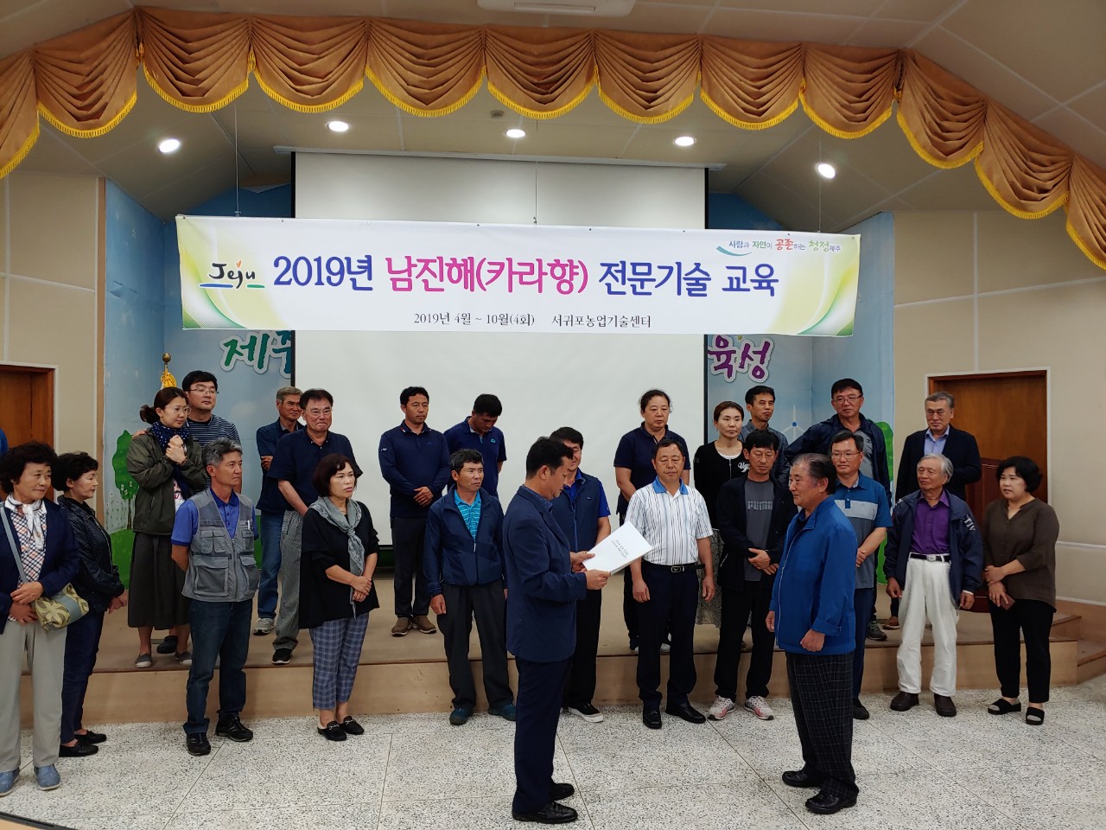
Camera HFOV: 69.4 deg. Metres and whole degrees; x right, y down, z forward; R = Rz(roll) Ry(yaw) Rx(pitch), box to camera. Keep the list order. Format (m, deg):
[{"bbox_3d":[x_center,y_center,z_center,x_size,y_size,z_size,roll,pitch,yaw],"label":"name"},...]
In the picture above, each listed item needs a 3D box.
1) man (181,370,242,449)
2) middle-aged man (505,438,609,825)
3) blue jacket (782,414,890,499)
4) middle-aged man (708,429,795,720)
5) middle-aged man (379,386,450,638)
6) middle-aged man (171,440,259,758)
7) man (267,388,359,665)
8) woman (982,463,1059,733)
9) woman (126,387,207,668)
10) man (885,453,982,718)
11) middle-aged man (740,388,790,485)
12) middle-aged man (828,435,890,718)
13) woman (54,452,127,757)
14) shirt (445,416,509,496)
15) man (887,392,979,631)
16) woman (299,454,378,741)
[{"bbox_3d":[-2.338,0.601,5.156,0.660,1.780,0.420,1,-2,-20],"label":"man"},{"bbox_3d":[0.016,0.945,3.639,0.480,1.681,0.520,0,-1,2],"label":"middle-aged man"},{"bbox_3d":[1.980,0.325,5.594,0.720,0.680,0.360,0,-2,17],"label":"blue jacket"},{"bbox_3d":[1.237,0.957,4.863,0.520,1.709,0.360,0,-1,10],"label":"middle-aged man"},{"bbox_3d":[-0.978,0.655,5.668,0.500,1.724,0.360,1,-2,-18],"label":"middle-aged man"},{"bbox_3d":[-1.854,0.961,4.385,0.340,1.650,0.490,-1,-2,42],"label":"middle-aged man"},{"bbox_3d":[-1.490,0.675,4.996,0.570,1.680,0.360,1,-2,-25],"label":"man"},{"bbox_3d":[2.841,1.039,4.866,0.340,1.555,0.460,1,-2,-39],"label":"woman"},{"bbox_3d":[-2.333,0.659,4.847,0.460,1.651,0.430,1,-2,-38],"label":"woman"},{"bbox_3d":[2.408,1.044,5.072,0.550,1.599,0.360,-1,-2,27],"label":"man"},{"bbox_3d":[1.471,0.653,5.617,0.490,1.723,0.330,0,-1,8],"label":"middle-aged man"},{"bbox_3d":[1.810,0.958,4.852,0.520,1.710,0.340,0,-1,20],"label":"middle-aged man"},{"bbox_3d":[-2.497,0.998,4.327,0.420,1.587,0.460,0,-2,-5],"label":"woman"},{"bbox_3d":[-0.574,0.356,5.843,0.500,0.680,0.300,1,-1,-18],"label":"shirt"},{"bbox_3d":[2.779,0.678,5.816,0.580,1.688,0.400,0,-1,22],"label":"man"},{"bbox_3d":[-1.215,1.011,4.541,0.480,1.576,0.350,1,-1,-40],"label":"woman"}]

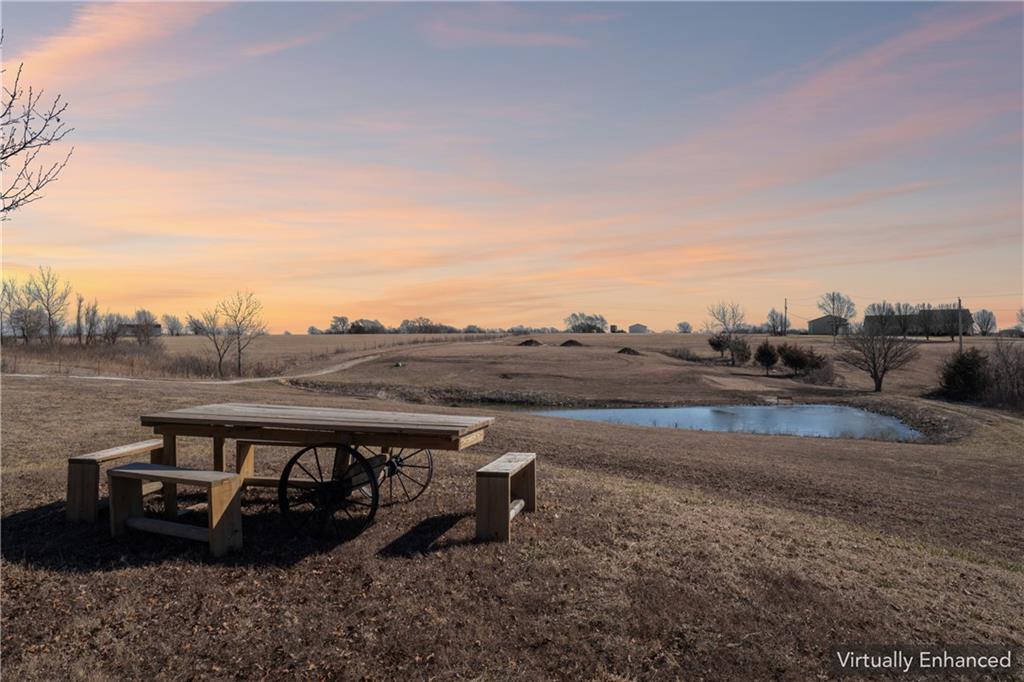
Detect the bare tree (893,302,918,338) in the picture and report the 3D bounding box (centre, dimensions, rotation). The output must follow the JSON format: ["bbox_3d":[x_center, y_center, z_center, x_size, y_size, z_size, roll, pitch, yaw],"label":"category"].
[{"bbox_3d":[76.120,-3.970,132.000,5.030,6.960,5.030,0,1,0],"label":"bare tree"}]

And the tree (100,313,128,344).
[{"bbox_3d":[-64.075,-2.015,110.000,4.513,5.158,4.288,0,1,0],"label":"tree"}]

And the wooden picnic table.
[{"bbox_3d":[-1.559,1.006,5.644,2.653,0.765,1.100,1,0,13],"label":"wooden picnic table"}]

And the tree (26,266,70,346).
[{"bbox_3d":[-61.130,-4.550,90.000,5.800,10.550,5.800,0,1,0],"label":"tree"}]

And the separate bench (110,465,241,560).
[{"bbox_3d":[-2.293,1.131,4.622,1.020,0.471,0.231,0,2,27],"label":"separate bench"}]

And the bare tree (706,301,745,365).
[{"bbox_3d":[26.280,-1.050,84.000,4.680,7.880,4.680,0,1,0],"label":"bare tree"}]

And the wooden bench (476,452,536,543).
[{"bbox_3d":[-0.020,1.137,5.071,0.231,0.471,0.975,0,-2,12],"label":"wooden bench"}]

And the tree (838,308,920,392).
[{"bbox_3d":[32.850,0.850,61.000,7.330,7.510,7.330,0,1,0],"label":"tree"}]

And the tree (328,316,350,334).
[{"bbox_3d":[-65.724,-5.906,260.000,8.382,6.858,7.963,0,1,0],"label":"tree"}]

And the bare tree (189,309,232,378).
[{"bbox_3d":[-21.278,0.246,48.000,2.954,4.783,2.807,0,1,0],"label":"bare tree"}]

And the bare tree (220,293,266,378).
[{"bbox_3d":[-18.957,-0.527,48.000,3.376,6.049,3.208,0,1,0],"label":"bare tree"}]

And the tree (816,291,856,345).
[{"bbox_3d":[67.520,-5.100,142.000,8.320,10.820,8.320,0,1,0],"label":"tree"}]

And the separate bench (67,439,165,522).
[{"bbox_3d":[-3.168,1.128,5.589,0.235,0.480,0.930,1,1,7],"label":"separate bench"}]

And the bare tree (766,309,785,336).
[{"bbox_3d":[63.713,-4.473,165.000,4.352,6.770,4.135,0,1,0],"label":"bare tree"}]

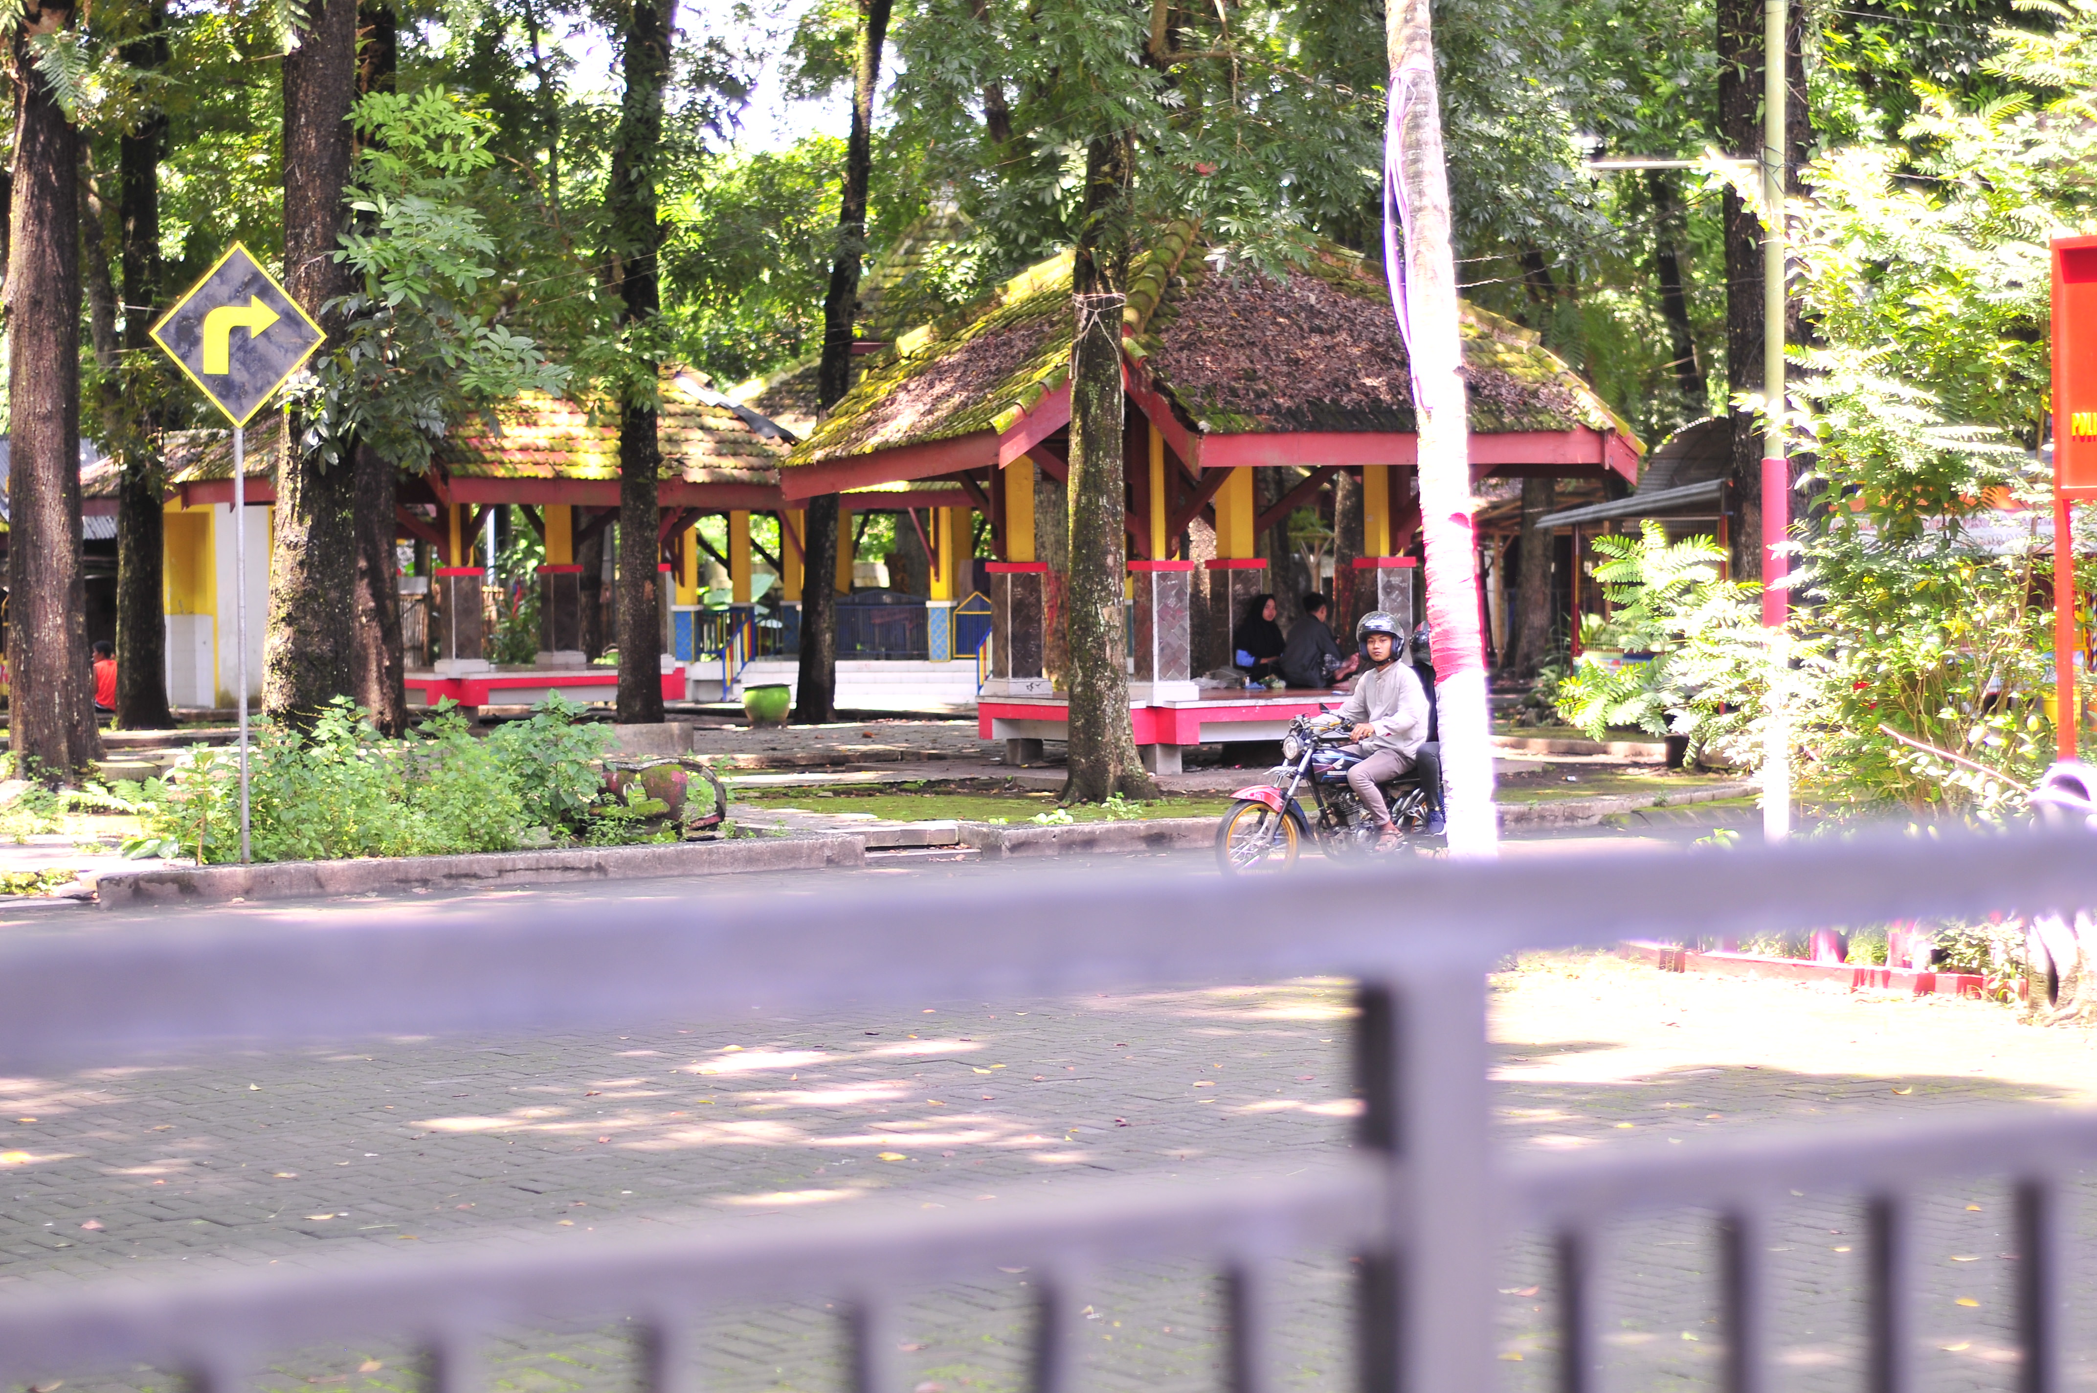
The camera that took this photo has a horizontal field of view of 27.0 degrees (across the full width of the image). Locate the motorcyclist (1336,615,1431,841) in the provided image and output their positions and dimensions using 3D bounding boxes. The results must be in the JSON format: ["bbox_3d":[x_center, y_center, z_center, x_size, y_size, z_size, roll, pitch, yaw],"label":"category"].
[{"bbox_3d":[1.972,0.197,26.200,0.720,1.410,0.580,-2,1,-40],"label":"motorcyclist"}]

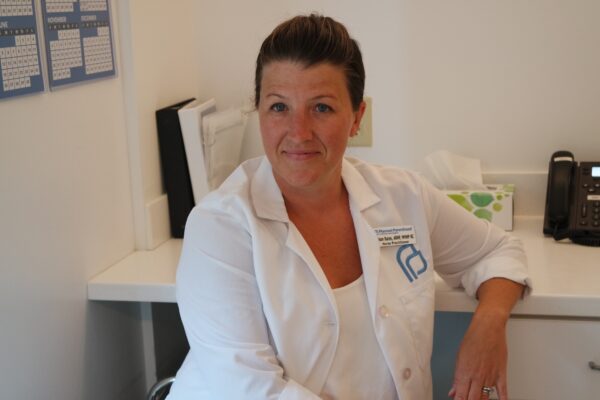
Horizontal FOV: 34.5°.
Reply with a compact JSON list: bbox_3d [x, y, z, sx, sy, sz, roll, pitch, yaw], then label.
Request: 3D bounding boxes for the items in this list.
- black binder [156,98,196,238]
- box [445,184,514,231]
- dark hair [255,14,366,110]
[{"bbox_3d":[-0.250,-0.082,2.279,0.056,0.289,0.268,-4,10,13],"label":"black binder"},{"bbox_3d":[0.372,0.015,2.215,0.233,0.085,0.115,1,11,12],"label":"box"},{"bbox_3d":[0.019,-0.185,1.455,0.167,0.180,0.200,3,10,6],"label":"dark hair"}]

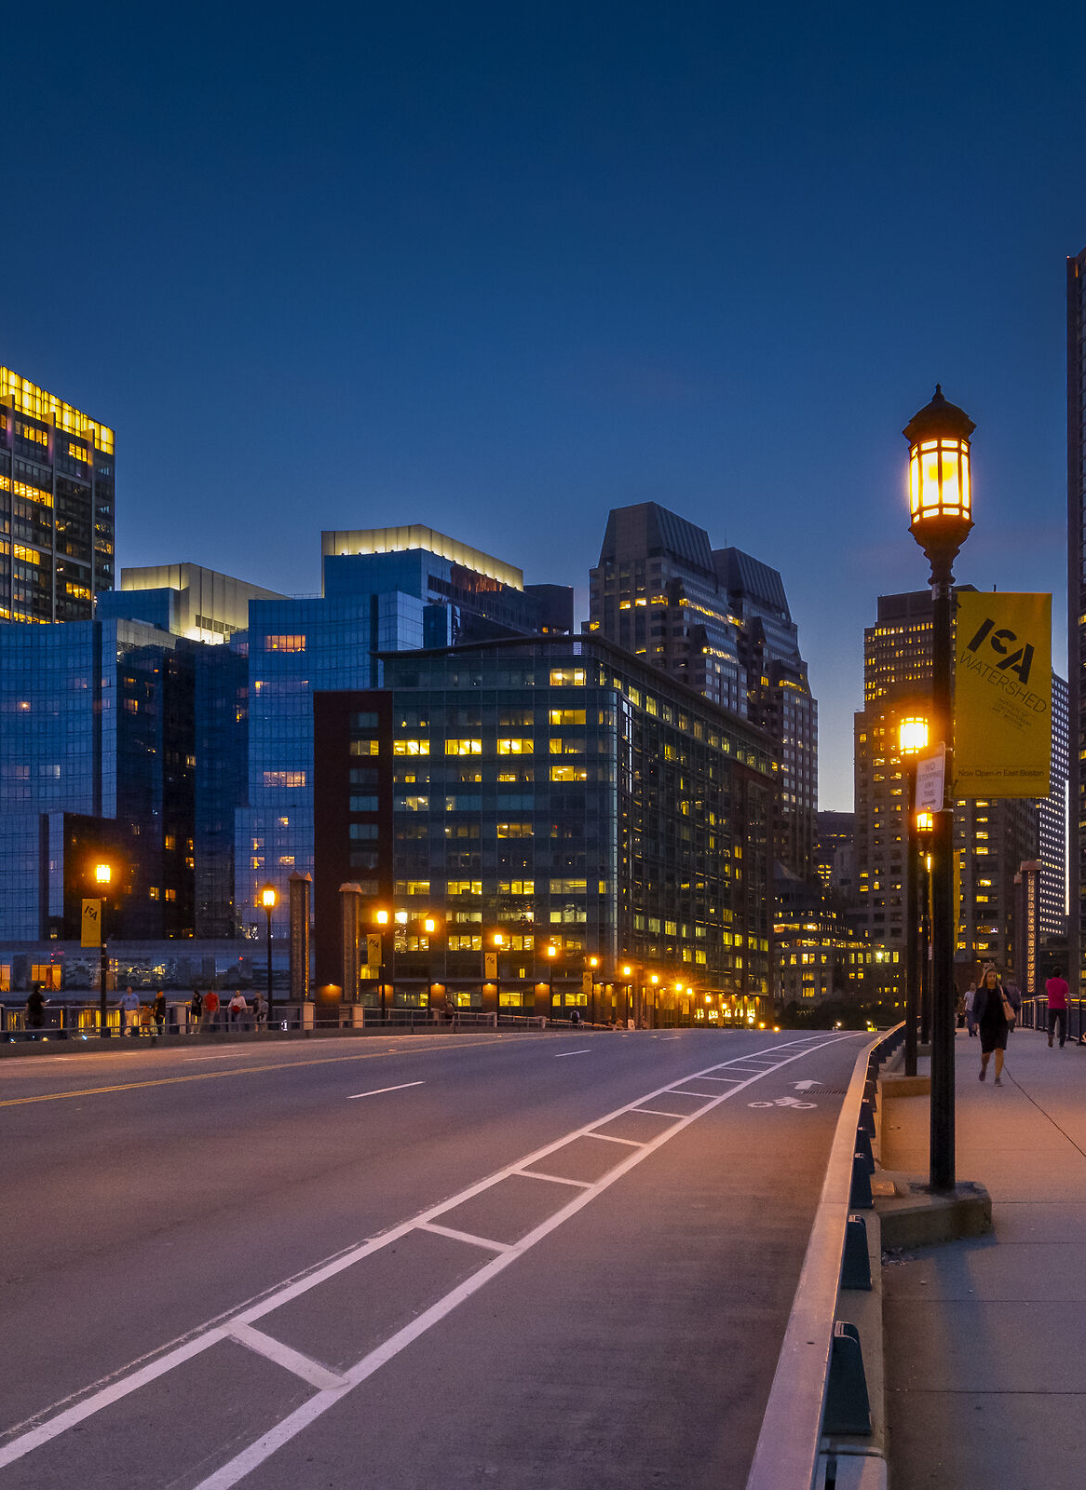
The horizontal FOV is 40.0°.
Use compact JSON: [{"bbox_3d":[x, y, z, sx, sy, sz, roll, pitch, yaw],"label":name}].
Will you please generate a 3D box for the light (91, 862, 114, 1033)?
[{"bbox_3d":[-11.791,5.366,39.800,0.450,5.000,0.450,-1,-5,15],"label":"light"}]

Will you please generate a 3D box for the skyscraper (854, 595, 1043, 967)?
[{"bbox_3d":[104.000,19.500,385.000,39.000,112.000,34.000,-2,-6,25],"label":"skyscraper"}]

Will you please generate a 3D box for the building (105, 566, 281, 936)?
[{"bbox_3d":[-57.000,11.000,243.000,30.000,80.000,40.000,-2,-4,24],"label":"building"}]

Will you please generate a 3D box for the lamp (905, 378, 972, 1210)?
[{"bbox_3d":[2.472,0.282,9.250,0.450,5.030,0.450,-1,-5,15],"label":"lamp"}]

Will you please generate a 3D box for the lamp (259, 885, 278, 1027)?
[{"bbox_3d":[-9.230,7.122,50.200,0.450,4.950,0.450,-1,-5,15],"label":"lamp"}]

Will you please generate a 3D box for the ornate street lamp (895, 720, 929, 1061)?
[{"bbox_3d":[4.760,1.800,19.200,0.430,4.750,0.430,-1,-4,13],"label":"ornate street lamp"}]

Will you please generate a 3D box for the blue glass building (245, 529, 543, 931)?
[{"bbox_3d":[-20.100,9.500,233.000,28.000,76.000,44.000,-3,-6,30],"label":"blue glass building"}]

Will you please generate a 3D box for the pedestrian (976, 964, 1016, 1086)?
[{"bbox_3d":[6.390,3.930,21.000,0.540,1.670,0.420,-1,-4,14],"label":"pedestrian"}]

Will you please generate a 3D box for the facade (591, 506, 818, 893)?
[{"bbox_3d":[45.000,8.000,402.000,38.000,136.000,72.000,-3,-5,37],"label":"facade"}]

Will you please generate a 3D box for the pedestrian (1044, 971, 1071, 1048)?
[{"bbox_3d":[11.907,6.128,34.500,0.550,1.740,0.420,-1,-5,11],"label":"pedestrian"}]

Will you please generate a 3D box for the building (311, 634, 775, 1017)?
[{"bbox_3d":[4.000,18.000,211.000,45.000,56.000,72.000,-1,-4,16],"label":"building"}]

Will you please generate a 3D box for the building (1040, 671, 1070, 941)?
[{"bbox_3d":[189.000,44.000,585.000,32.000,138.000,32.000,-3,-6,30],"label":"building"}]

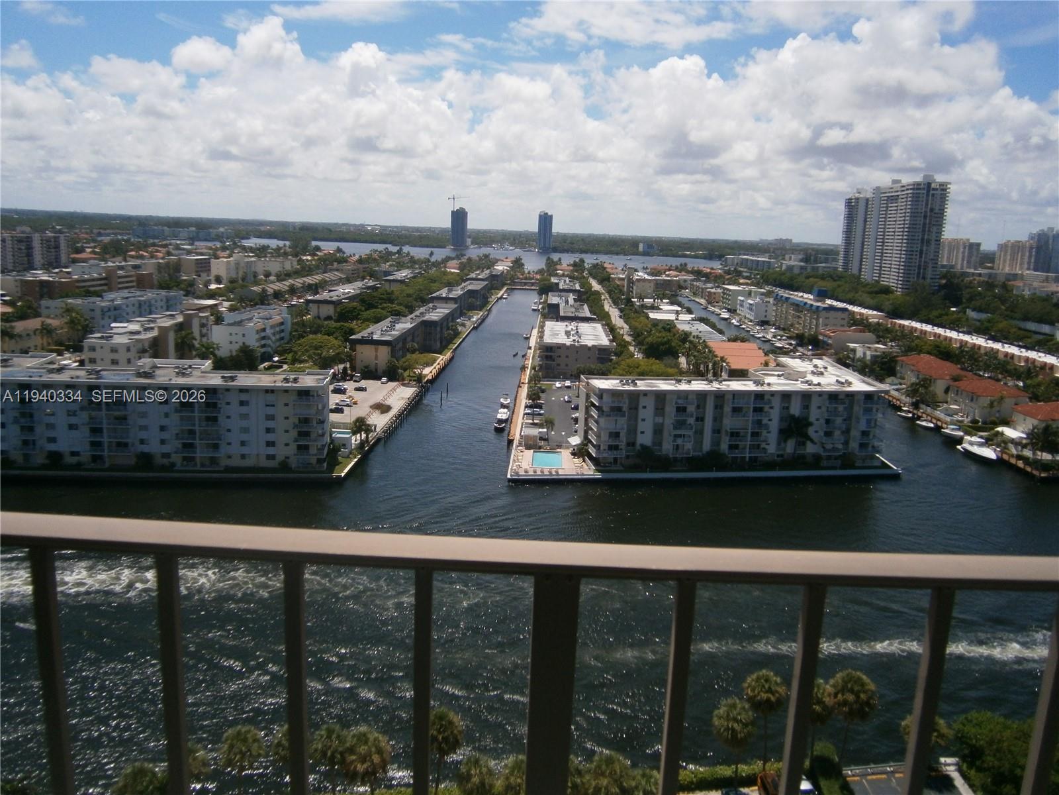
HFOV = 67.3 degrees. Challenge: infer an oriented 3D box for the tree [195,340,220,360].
[{"bbox_3d":[-96.130,-10.976,238.763,6.600,12.400,6.600,2,12,0],"label":"tree"}]

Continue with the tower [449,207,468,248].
[{"bbox_3d":[-154.052,-374.980,1753.758,37.000,89.000,38.000,3,12,0],"label":"tower"}]

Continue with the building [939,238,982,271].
[{"bbox_3d":[820.384,-269.860,1516.376,31.000,63.000,64.000,-3,13,-23],"label":"building"}]

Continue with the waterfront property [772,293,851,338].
[{"bbox_3d":[143.807,-41.001,412.266,13.000,18.200,78.000,2,12,0],"label":"waterfront property"}]

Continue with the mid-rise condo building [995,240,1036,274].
[{"bbox_3d":[815.231,-232.173,1334.977,54.000,62.000,22.000,2,12,0],"label":"mid-rise condo building"}]

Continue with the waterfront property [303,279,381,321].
[{"bbox_3d":[-98.738,-53.783,436.324,20.300,10.200,125.000,3,12,1],"label":"waterfront property"}]

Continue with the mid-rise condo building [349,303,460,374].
[{"bbox_3d":[-45.068,-25.902,312.604,20.300,10.400,127.940,3,12,1],"label":"mid-rise condo building"}]

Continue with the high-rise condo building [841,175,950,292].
[{"bbox_3d":[310.627,-130.532,663.733,28.000,102.000,76.000,2,12,0],"label":"high-rise condo building"}]

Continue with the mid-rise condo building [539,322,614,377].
[{"bbox_3d":[16.983,-18.704,296.451,26.500,12.600,64.000,3,12,1],"label":"mid-rise condo building"}]

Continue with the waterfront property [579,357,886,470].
[{"bbox_3d":[46.609,1.409,187.556,75.000,16.600,44.000,0,12,-11],"label":"waterfront property"}]

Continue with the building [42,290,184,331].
[{"bbox_3d":[-171.513,-34.845,332.497,26.000,14.000,60.000,4,12,6],"label":"building"}]

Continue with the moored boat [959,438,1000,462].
[{"bbox_3d":[109.978,12.517,194.413,4.200,4.100,14.500,2,12,0],"label":"moored boat"}]

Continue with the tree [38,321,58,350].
[{"bbox_3d":[-146.992,-15.382,243.383,5.500,15.000,5.500,2,12,0],"label":"tree"}]

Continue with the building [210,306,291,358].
[{"bbox_3d":[-101.904,-23.900,297.409,17.000,12.800,60.000,1,12,-6],"label":"building"}]

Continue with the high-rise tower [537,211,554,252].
[{"bbox_3d":[36.305,-367.274,1756.652,31.000,89.000,36.000,3,12,0],"label":"high-rise tower"}]

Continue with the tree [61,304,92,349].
[{"bbox_3d":[-150.808,-22.638,264.731,9.200,14.800,9.200,3,12,0],"label":"tree"}]

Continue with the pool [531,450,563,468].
[{"bbox_3d":[3.760,13.524,165.224,5.900,1.500,11.600,2,12,-1],"label":"pool"}]

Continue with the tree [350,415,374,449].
[{"bbox_3d":[-36.930,7.272,177.203,4.600,7.100,4.400,2,12,0],"label":"tree"}]

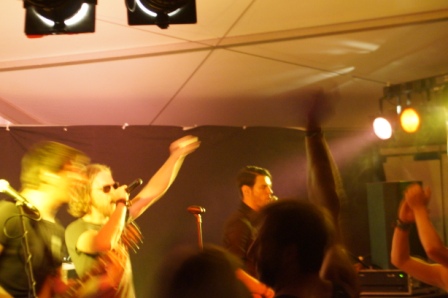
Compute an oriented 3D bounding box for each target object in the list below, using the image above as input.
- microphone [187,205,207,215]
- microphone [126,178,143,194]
[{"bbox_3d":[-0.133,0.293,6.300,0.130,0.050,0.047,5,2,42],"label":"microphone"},{"bbox_3d":[-0.464,0.206,6.450,0.200,0.048,0.048,-37,-24,33],"label":"microphone"}]

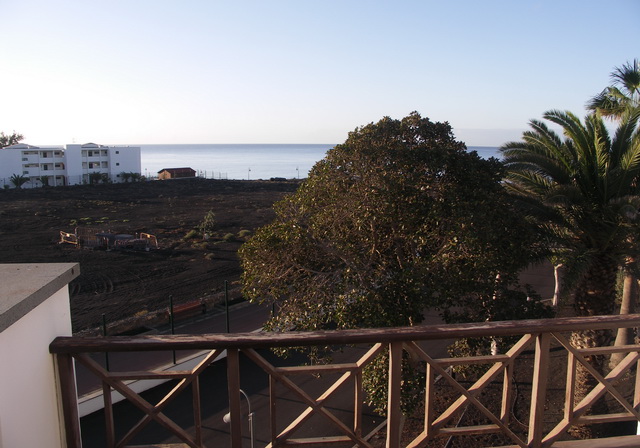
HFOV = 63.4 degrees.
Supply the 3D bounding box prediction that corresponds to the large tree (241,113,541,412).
[{"bbox_3d":[1.500,1.150,11.500,6.600,6.900,6.200,1,9,0],"label":"large tree"}]

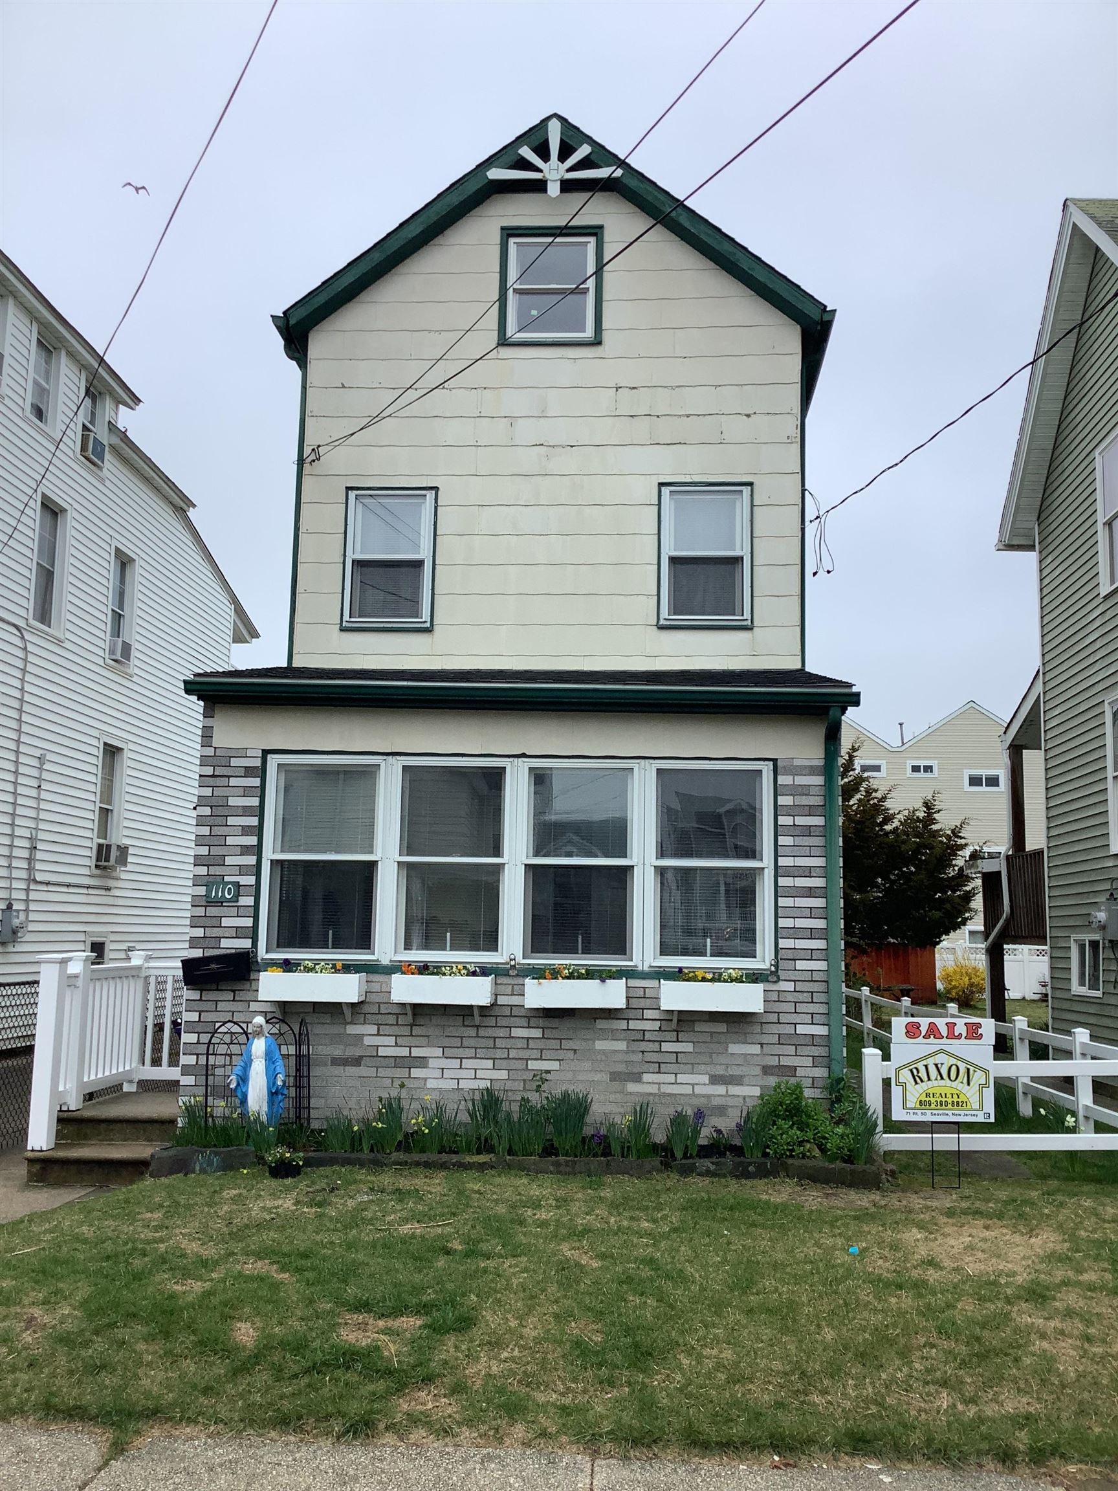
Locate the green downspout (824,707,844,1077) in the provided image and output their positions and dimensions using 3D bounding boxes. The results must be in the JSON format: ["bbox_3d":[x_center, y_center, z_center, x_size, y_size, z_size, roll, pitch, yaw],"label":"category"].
[{"bbox_3d":[1.807,1.051,8.688,0.100,2.560,0.160,1,-8,3],"label":"green downspout"}]

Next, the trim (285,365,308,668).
[{"bbox_3d":[-2.294,-2.013,11.662,0.090,2.730,0.100,1,-8,3],"label":"trim"}]

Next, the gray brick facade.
[{"bbox_3d":[-0.301,1.181,8.895,4.350,2.820,0.220,1,-8,3],"label":"gray brick facade"}]

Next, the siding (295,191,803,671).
[{"bbox_3d":[-0.075,-2.790,11.659,4.335,4.350,0.200,1,-8,3],"label":"siding"}]

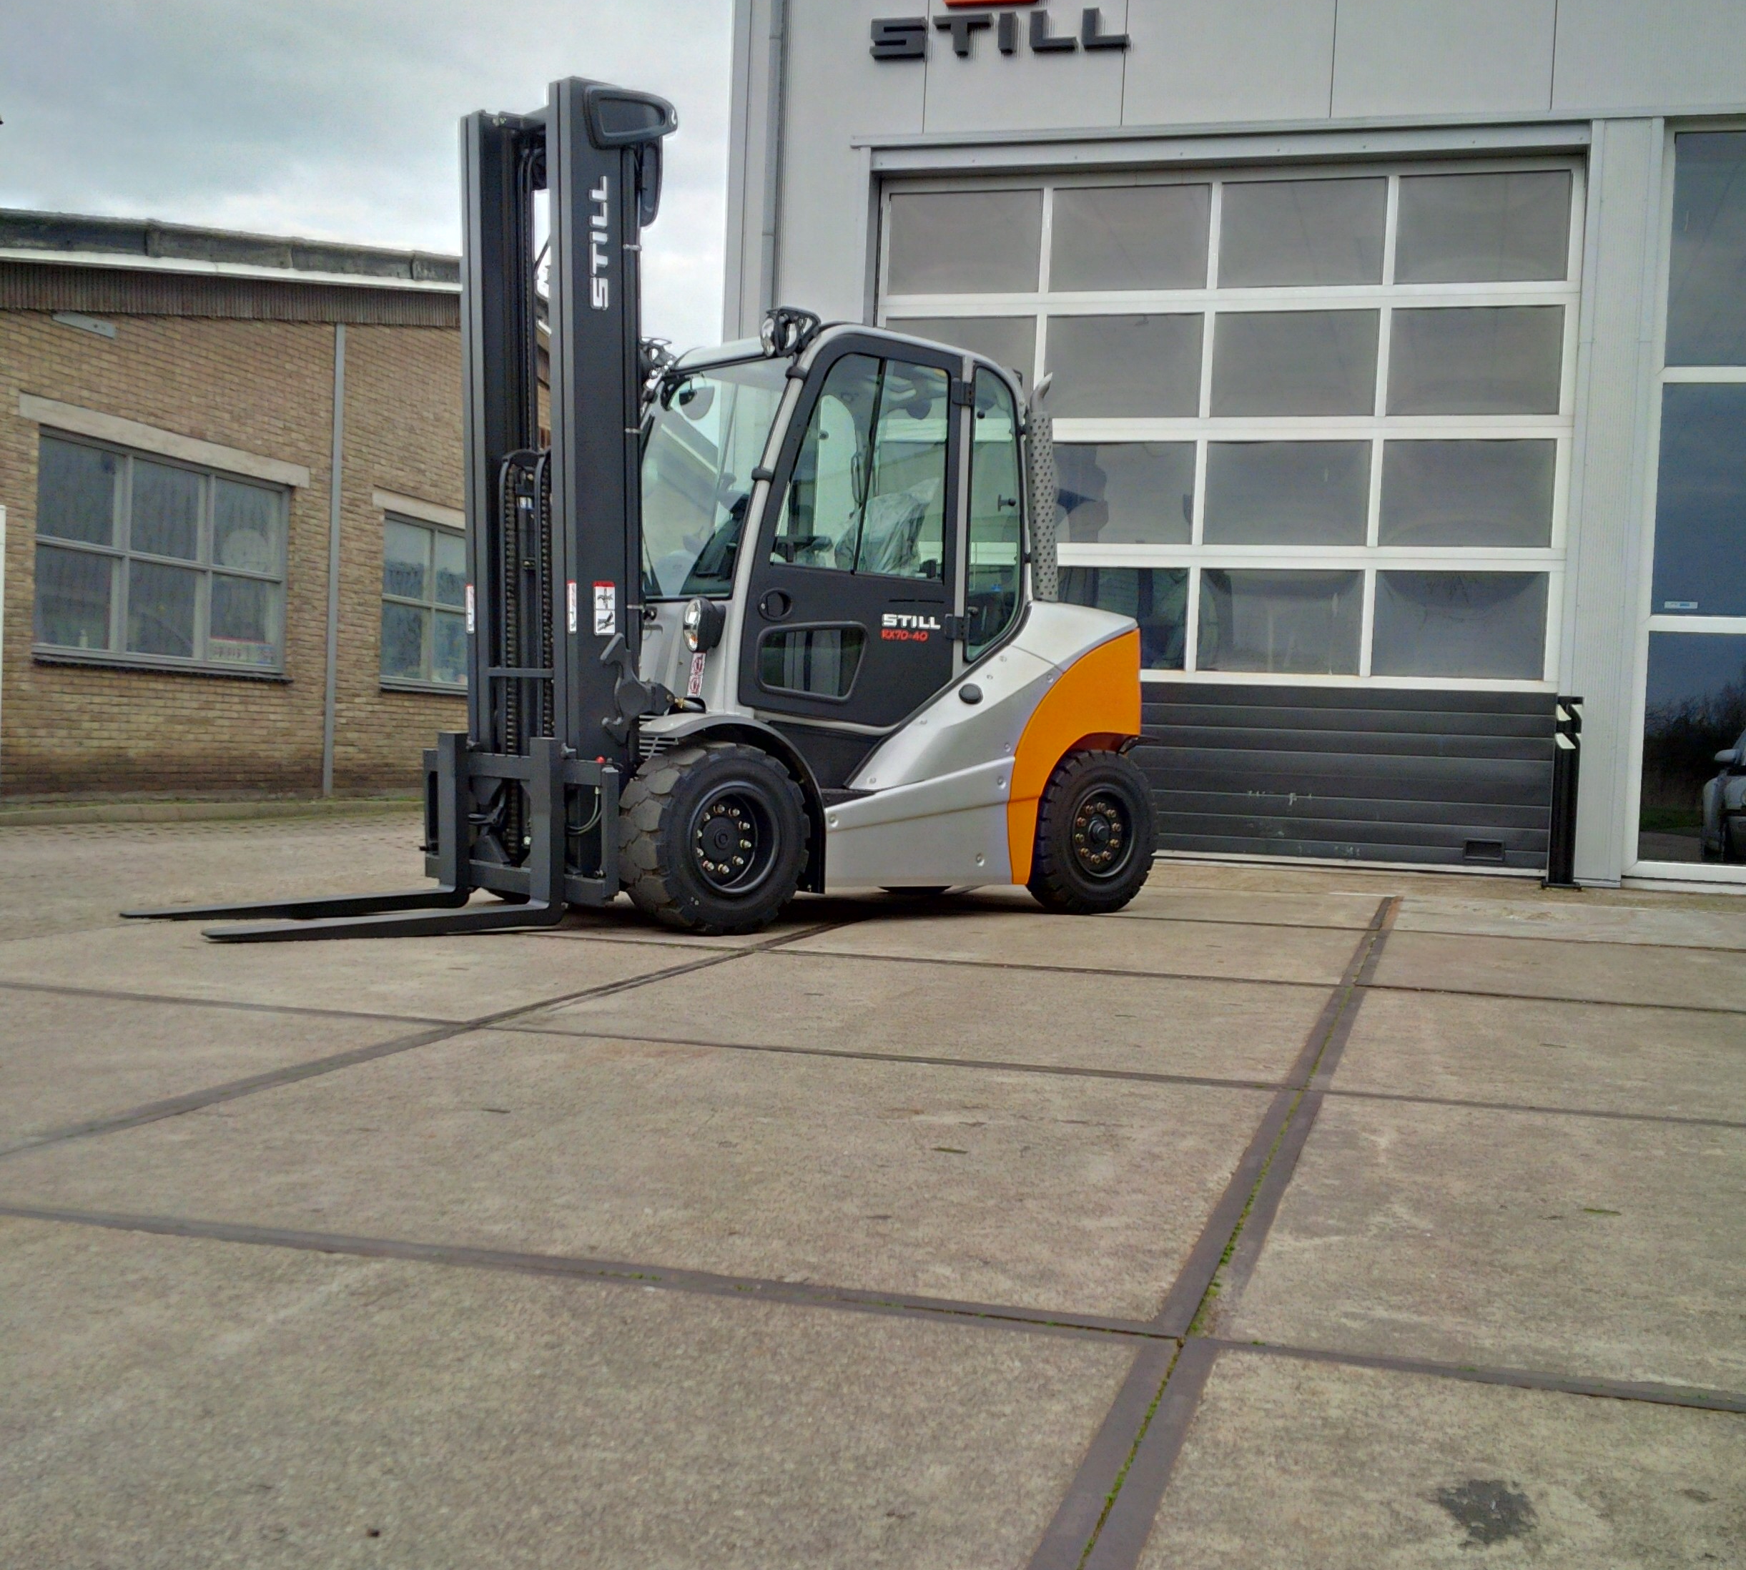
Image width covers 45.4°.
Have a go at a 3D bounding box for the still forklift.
[{"bbox_3d":[-0.677,-0.978,8.161,4.250,2.980,1.360,1,2,-40],"label":"still forklift"}]

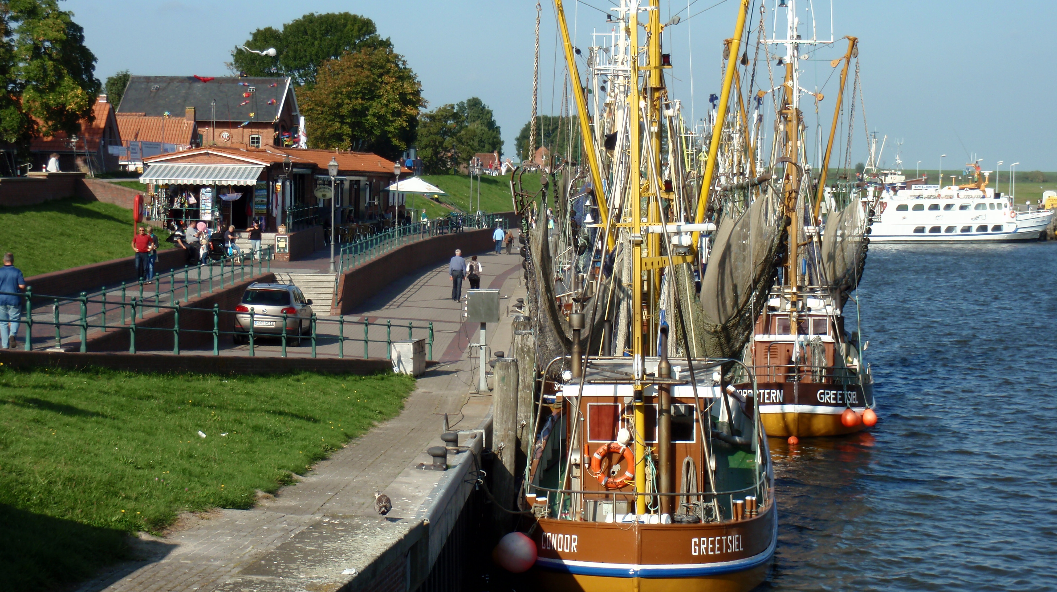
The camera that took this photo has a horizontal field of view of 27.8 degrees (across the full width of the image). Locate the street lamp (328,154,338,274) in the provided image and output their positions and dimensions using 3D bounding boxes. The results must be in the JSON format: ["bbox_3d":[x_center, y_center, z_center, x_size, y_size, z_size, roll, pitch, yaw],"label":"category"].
[{"bbox_3d":[-6.926,-2.907,76.000,0.400,4.100,0.400,0,3,-2],"label":"street lamp"}]

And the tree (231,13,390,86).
[{"bbox_3d":[-23.176,-21.036,228.548,16.600,18.300,15.500,1,3,0],"label":"tree"}]

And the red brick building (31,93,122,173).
[{"bbox_3d":[-34.018,-11.083,153.000,7.800,6.300,6.500,0,3,-2],"label":"red brick building"}]

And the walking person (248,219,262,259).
[{"bbox_3d":[-10.921,-2.249,85.348,0.530,1.620,0.360,2,4,14],"label":"walking person"}]

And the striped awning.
[{"bbox_3d":[-13.427,-5.005,88.100,4.880,0.870,1.800,1,3,3],"label":"striped awning"}]

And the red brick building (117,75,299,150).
[{"bbox_3d":[-24.390,-12.639,163.842,12.440,8.250,8.400,1,3,5],"label":"red brick building"}]

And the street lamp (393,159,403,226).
[{"bbox_3d":[-6.108,-4.343,99.619,0.370,3.990,0.370,1,3,0],"label":"street lamp"}]

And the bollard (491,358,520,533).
[{"bbox_3d":[-0.414,2.810,39.000,0.440,3.400,0.440,1,3,0],"label":"bollard"}]

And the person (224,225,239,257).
[{"bbox_3d":[-11.997,-2.189,86.500,0.680,1.330,0.520,2,4,22],"label":"person"}]

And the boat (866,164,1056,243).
[{"bbox_3d":[46.496,-9.995,231.000,22.400,8.500,5.600,0,3,-12],"label":"boat"}]

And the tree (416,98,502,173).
[{"bbox_3d":[-9.059,-19.945,278.353,11.200,11.790,10.500,1,3,0],"label":"tree"}]

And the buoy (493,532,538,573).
[{"bbox_3d":[-0.216,4.199,35.000,0.700,0.700,0.700,1,3,0],"label":"buoy"}]

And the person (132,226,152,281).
[{"bbox_3d":[-12.073,-1.294,66.753,0.620,1.760,0.360,1,3,0],"label":"person"}]

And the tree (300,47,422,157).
[{"bbox_3d":[-14.874,-15.789,188.362,11.200,12.100,11.000,1,3,0],"label":"tree"}]

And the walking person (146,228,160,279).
[{"bbox_3d":[-11.605,-1.263,65.800,0.520,1.750,0.380,0,3,-2],"label":"walking person"}]

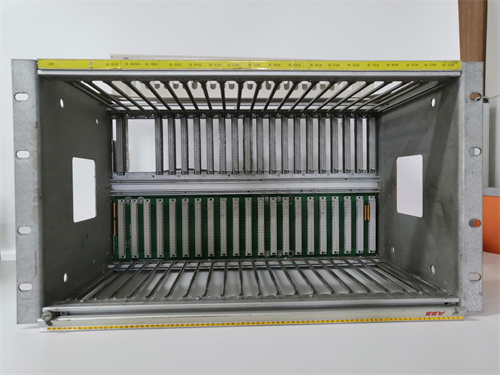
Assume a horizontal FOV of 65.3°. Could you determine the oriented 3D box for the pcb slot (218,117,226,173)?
[{"bbox_3d":[-0.043,-0.068,0.633,0.011,0.094,0.012,-1,1,-2],"label":"pcb slot"}]

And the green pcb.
[{"bbox_3d":[-0.004,0.064,0.641,0.437,0.108,0.016,-1,1,-3],"label":"green pcb"}]

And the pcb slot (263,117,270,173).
[{"bbox_3d":[0.027,-0.069,0.636,0.011,0.094,0.012,-1,1,-2],"label":"pcb slot"}]

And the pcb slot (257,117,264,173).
[{"bbox_3d":[0.018,-0.069,0.636,0.011,0.094,0.012,-1,1,-2],"label":"pcb slot"}]

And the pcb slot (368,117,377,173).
[{"bbox_3d":[0.200,-0.070,0.643,0.011,0.094,0.012,-1,1,-2],"label":"pcb slot"}]

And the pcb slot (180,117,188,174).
[{"bbox_3d":[-0.104,-0.068,0.631,0.011,0.094,0.012,-1,1,-2],"label":"pcb slot"}]

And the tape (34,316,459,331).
[{"bbox_3d":[0.012,0.138,0.399,0.427,0.004,0.002,0,-9,-3],"label":"tape"}]

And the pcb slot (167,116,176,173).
[{"bbox_3d":[-0.126,-0.067,0.629,0.011,0.094,0.013,-1,1,-3],"label":"pcb slot"}]

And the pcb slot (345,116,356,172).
[{"bbox_3d":[0.159,-0.070,0.643,0.011,0.094,0.013,-1,1,-3],"label":"pcb slot"}]

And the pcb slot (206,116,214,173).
[{"bbox_3d":[-0.065,-0.068,0.632,0.011,0.094,0.013,-1,1,-3],"label":"pcb slot"}]

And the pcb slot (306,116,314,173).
[{"bbox_3d":[0.098,-0.069,0.640,0.011,0.094,0.013,-1,1,-3],"label":"pcb slot"}]

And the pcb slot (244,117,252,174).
[{"bbox_3d":[-0.004,-0.068,0.635,0.011,0.094,0.013,-1,1,-3],"label":"pcb slot"}]

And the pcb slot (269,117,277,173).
[{"bbox_3d":[0.037,-0.069,0.637,0.011,0.094,0.013,-1,1,-3],"label":"pcb slot"}]

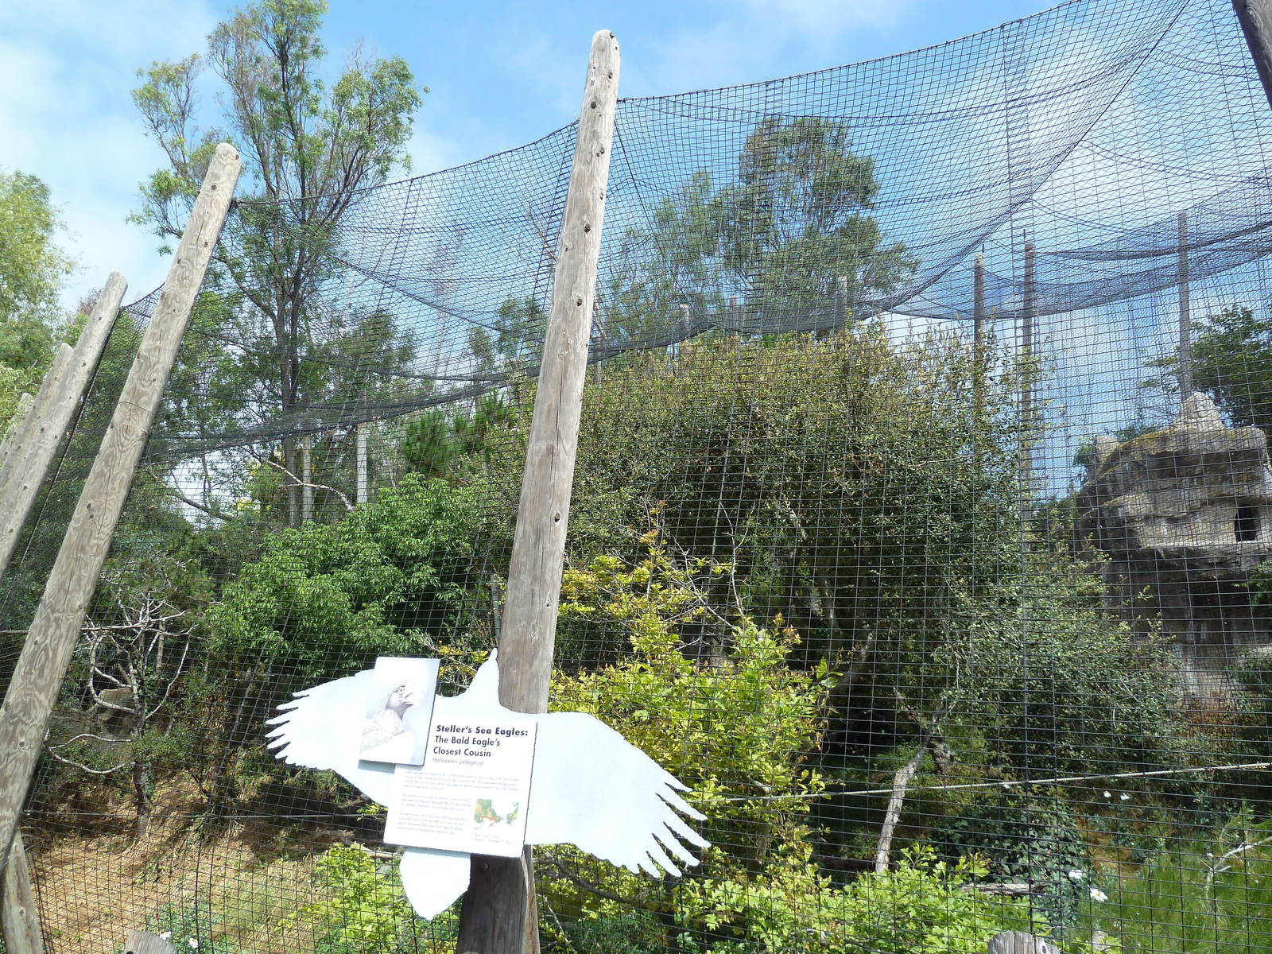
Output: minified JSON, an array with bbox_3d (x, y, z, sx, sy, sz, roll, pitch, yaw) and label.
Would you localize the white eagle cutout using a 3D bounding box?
[{"bbox_3d":[-0.394,0.690,2.106,1.188,0.603,0.030,6,-20,22],"label":"white eagle cutout"}]

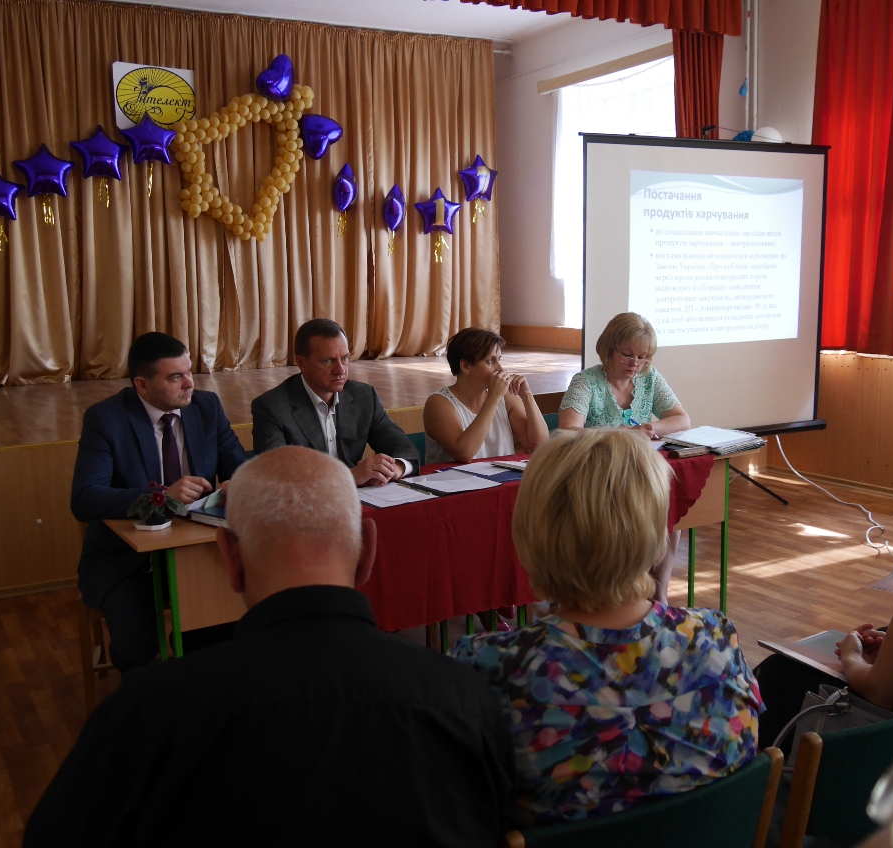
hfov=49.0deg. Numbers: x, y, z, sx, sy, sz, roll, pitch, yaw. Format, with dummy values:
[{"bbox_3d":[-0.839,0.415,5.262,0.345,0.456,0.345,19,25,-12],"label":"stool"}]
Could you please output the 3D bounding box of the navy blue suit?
[{"bbox_3d":[-0.923,0.412,3.194,0.570,1.040,0.650,-6,10,-27],"label":"navy blue suit"}]

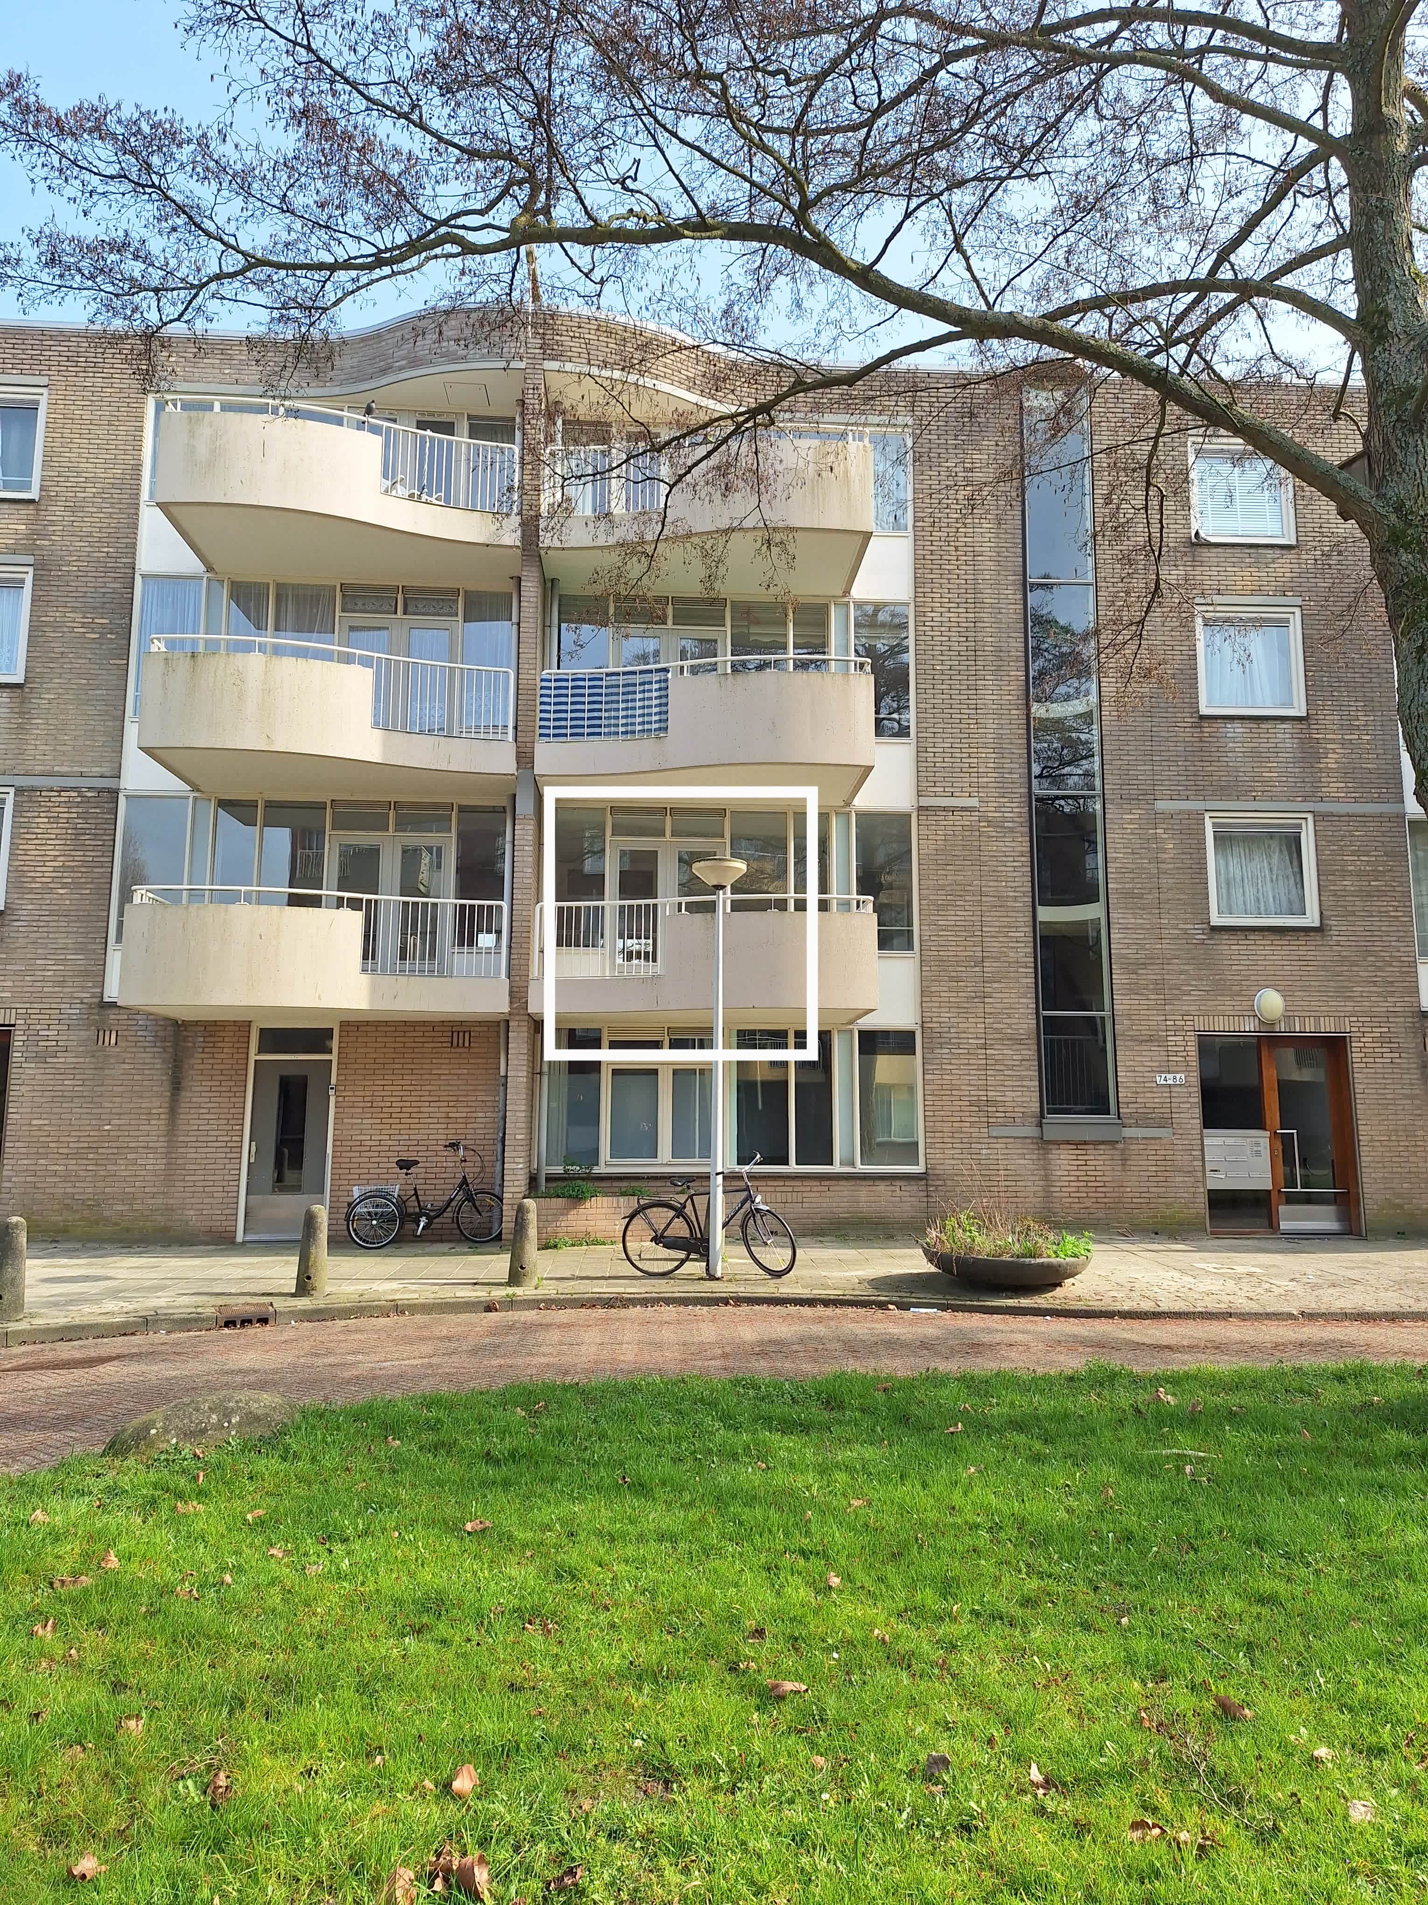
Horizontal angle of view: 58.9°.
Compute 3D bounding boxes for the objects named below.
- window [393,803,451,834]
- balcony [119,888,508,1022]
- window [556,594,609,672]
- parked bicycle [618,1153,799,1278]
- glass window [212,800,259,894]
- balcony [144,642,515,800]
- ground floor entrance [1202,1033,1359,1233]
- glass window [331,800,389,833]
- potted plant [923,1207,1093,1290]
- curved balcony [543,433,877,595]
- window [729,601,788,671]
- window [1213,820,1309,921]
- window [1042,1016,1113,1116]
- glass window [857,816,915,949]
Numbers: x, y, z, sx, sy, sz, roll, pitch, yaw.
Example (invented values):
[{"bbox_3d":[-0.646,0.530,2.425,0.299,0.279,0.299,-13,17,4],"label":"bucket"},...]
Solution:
[{"bbox_3d":[-3.507,-1.611,15.219,0.689,0.385,0.120,1,-8,-4],"label":"window"},{"bbox_3d":[-4.193,0.092,13.953,3.870,1.210,1.850,1,-8,-4],"label":"balcony"},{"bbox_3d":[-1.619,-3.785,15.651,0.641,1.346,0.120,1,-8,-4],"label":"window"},{"bbox_3d":[-0.048,2.528,12.232,1.684,1.176,0.580,0,-8,2],"label":"parked bicycle"},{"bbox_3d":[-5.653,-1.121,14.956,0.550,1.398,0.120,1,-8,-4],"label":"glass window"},{"bbox_3d":[-4.207,-2.642,14.507,3.910,1.240,2.000,1,-8,-3],"label":"balcony"},{"bbox_3d":[7.059,2.282,15.899,1.980,2.460,0.350,1,-8,-3],"label":"ground floor entrance"},{"bbox_3d":[-4.265,-1.633,15.260,0.713,0.386,0.080,1,-8,-5],"label":"glass window"},{"bbox_3d":[2.720,2.723,11.709,1.605,0.711,1.600,1,-8,-3],"label":"potted plant"},{"bbox_3d":[-0.143,-5.281,15.105,3.800,1.270,1.760,1,-8,-5],"label":"curved balcony"},{"bbox_3d":[0.569,-3.574,15.920,0.747,1.751,0.080,1,-8,-5],"label":"window"},{"bbox_3d":[6.919,-1.034,15.992,1.310,1.330,0.100,1,-8,-3],"label":"window"},{"bbox_3d":[4.439,1.376,15.438,0.890,1.213,0.120,1,-8,-4],"label":"window"},{"bbox_3d":[2.111,-0.892,15.679,0.708,1.749,0.100,1,-8,-3],"label":"glass window"}]

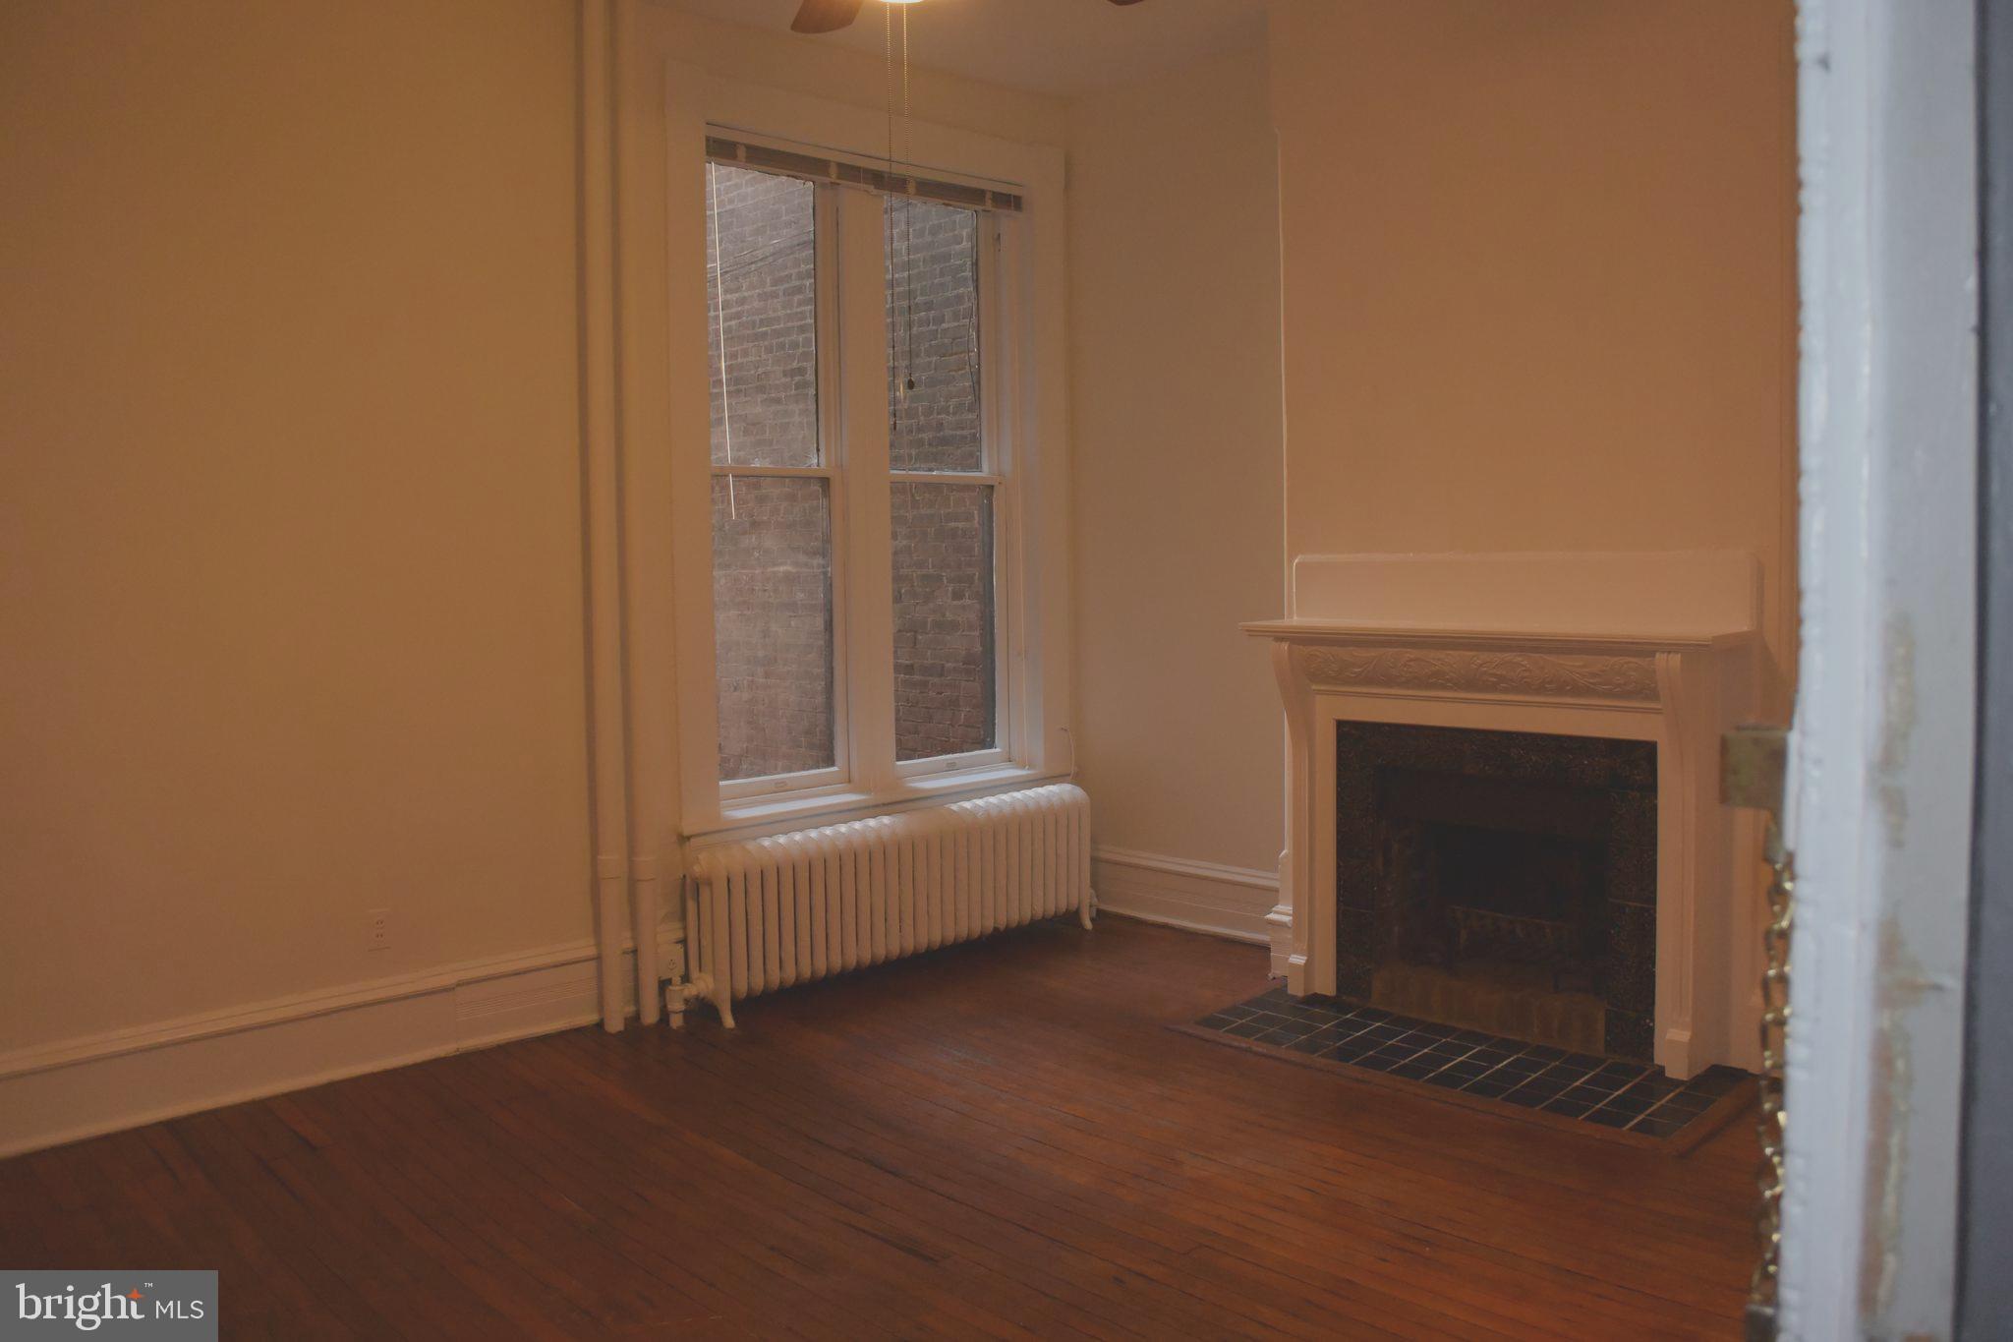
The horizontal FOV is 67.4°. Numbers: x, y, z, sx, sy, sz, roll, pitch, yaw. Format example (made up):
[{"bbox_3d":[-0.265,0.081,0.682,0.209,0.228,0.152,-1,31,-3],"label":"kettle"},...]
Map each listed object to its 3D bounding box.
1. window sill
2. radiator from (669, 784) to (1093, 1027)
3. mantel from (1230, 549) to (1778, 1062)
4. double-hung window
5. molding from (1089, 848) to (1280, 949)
[{"bbox_3d":[-0.422,0.465,5.562,1.760,0.110,0.160,-5,6,-43],"label":"window sill"},{"bbox_3d":[-0.360,0.792,5.367,1.790,0.545,0.240,-5,6,-43],"label":"radiator"},{"bbox_3d":[1.431,0.375,4.572,1.485,1.450,0.310,3,6,44],"label":"mantel"},{"bbox_3d":[-0.471,-0.666,5.480,1.430,2.220,0.130,-5,6,-43],"label":"double-hung window"},{"bbox_3d":[0.685,0.875,5.986,0.920,0.265,0.040,3,6,44],"label":"molding"}]

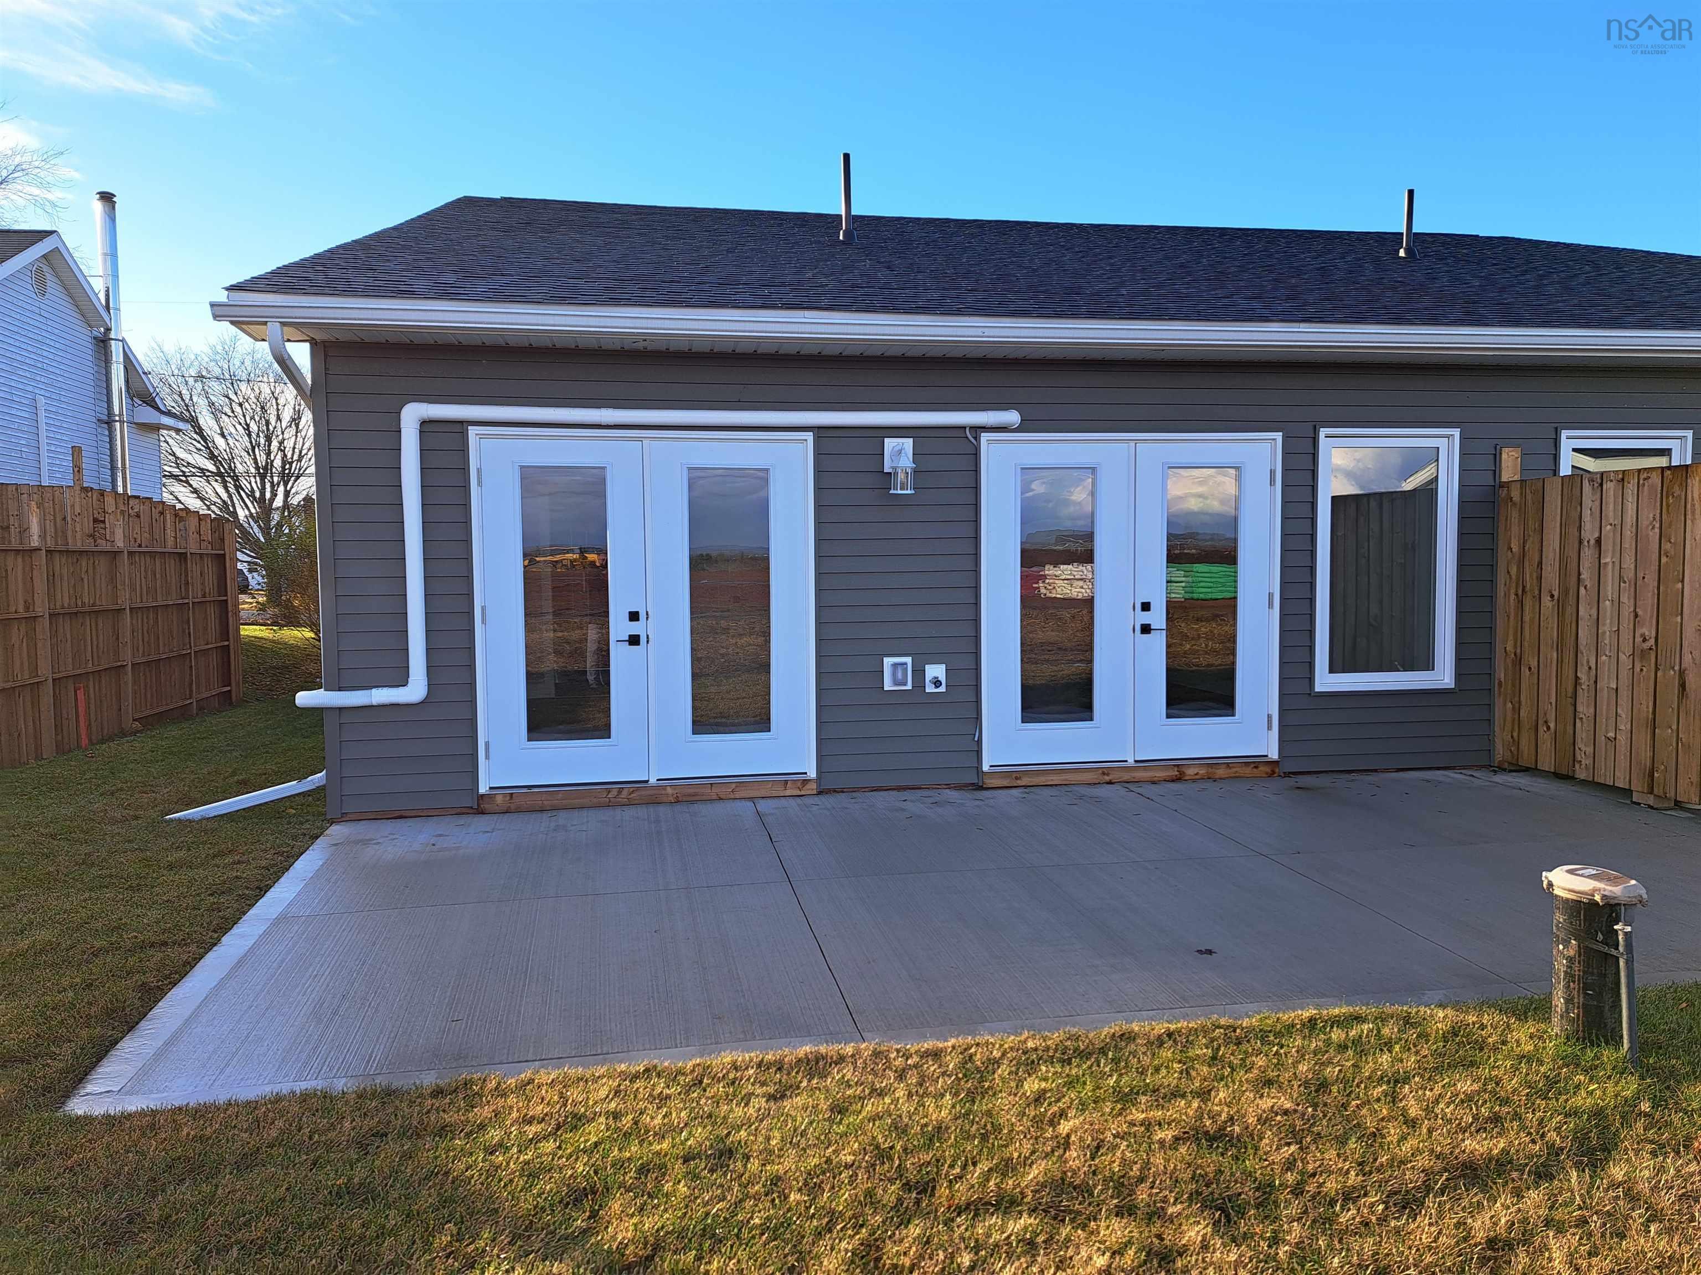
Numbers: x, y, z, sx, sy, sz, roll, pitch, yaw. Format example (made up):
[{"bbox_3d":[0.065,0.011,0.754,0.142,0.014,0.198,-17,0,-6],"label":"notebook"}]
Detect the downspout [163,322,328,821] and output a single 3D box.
[{"bbox_3d":[-3.400,-0.295,6.430,0.940,2.680,0.760,-1,3,-10],"label":"downspout"}]

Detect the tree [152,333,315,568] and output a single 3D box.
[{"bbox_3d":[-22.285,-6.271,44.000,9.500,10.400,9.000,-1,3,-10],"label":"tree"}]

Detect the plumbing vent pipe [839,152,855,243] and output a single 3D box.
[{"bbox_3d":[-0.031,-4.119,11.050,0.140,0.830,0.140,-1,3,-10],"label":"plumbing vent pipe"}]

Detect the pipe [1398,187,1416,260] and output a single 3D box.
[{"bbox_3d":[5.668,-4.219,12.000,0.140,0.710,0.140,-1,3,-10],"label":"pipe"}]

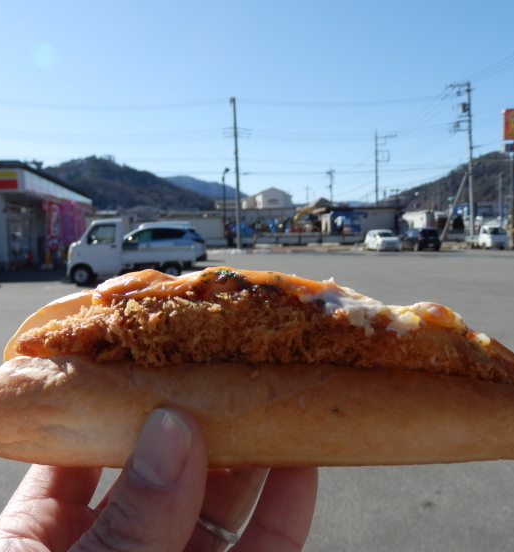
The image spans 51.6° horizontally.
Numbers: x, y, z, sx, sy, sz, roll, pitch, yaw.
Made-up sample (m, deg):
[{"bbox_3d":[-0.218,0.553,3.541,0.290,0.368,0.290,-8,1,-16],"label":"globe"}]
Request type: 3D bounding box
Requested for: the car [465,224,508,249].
[{"bbox_3d":[17.302,-2.897,40.000,1.475,1.800,3.395,-2,5,-7],"label":"car"}]

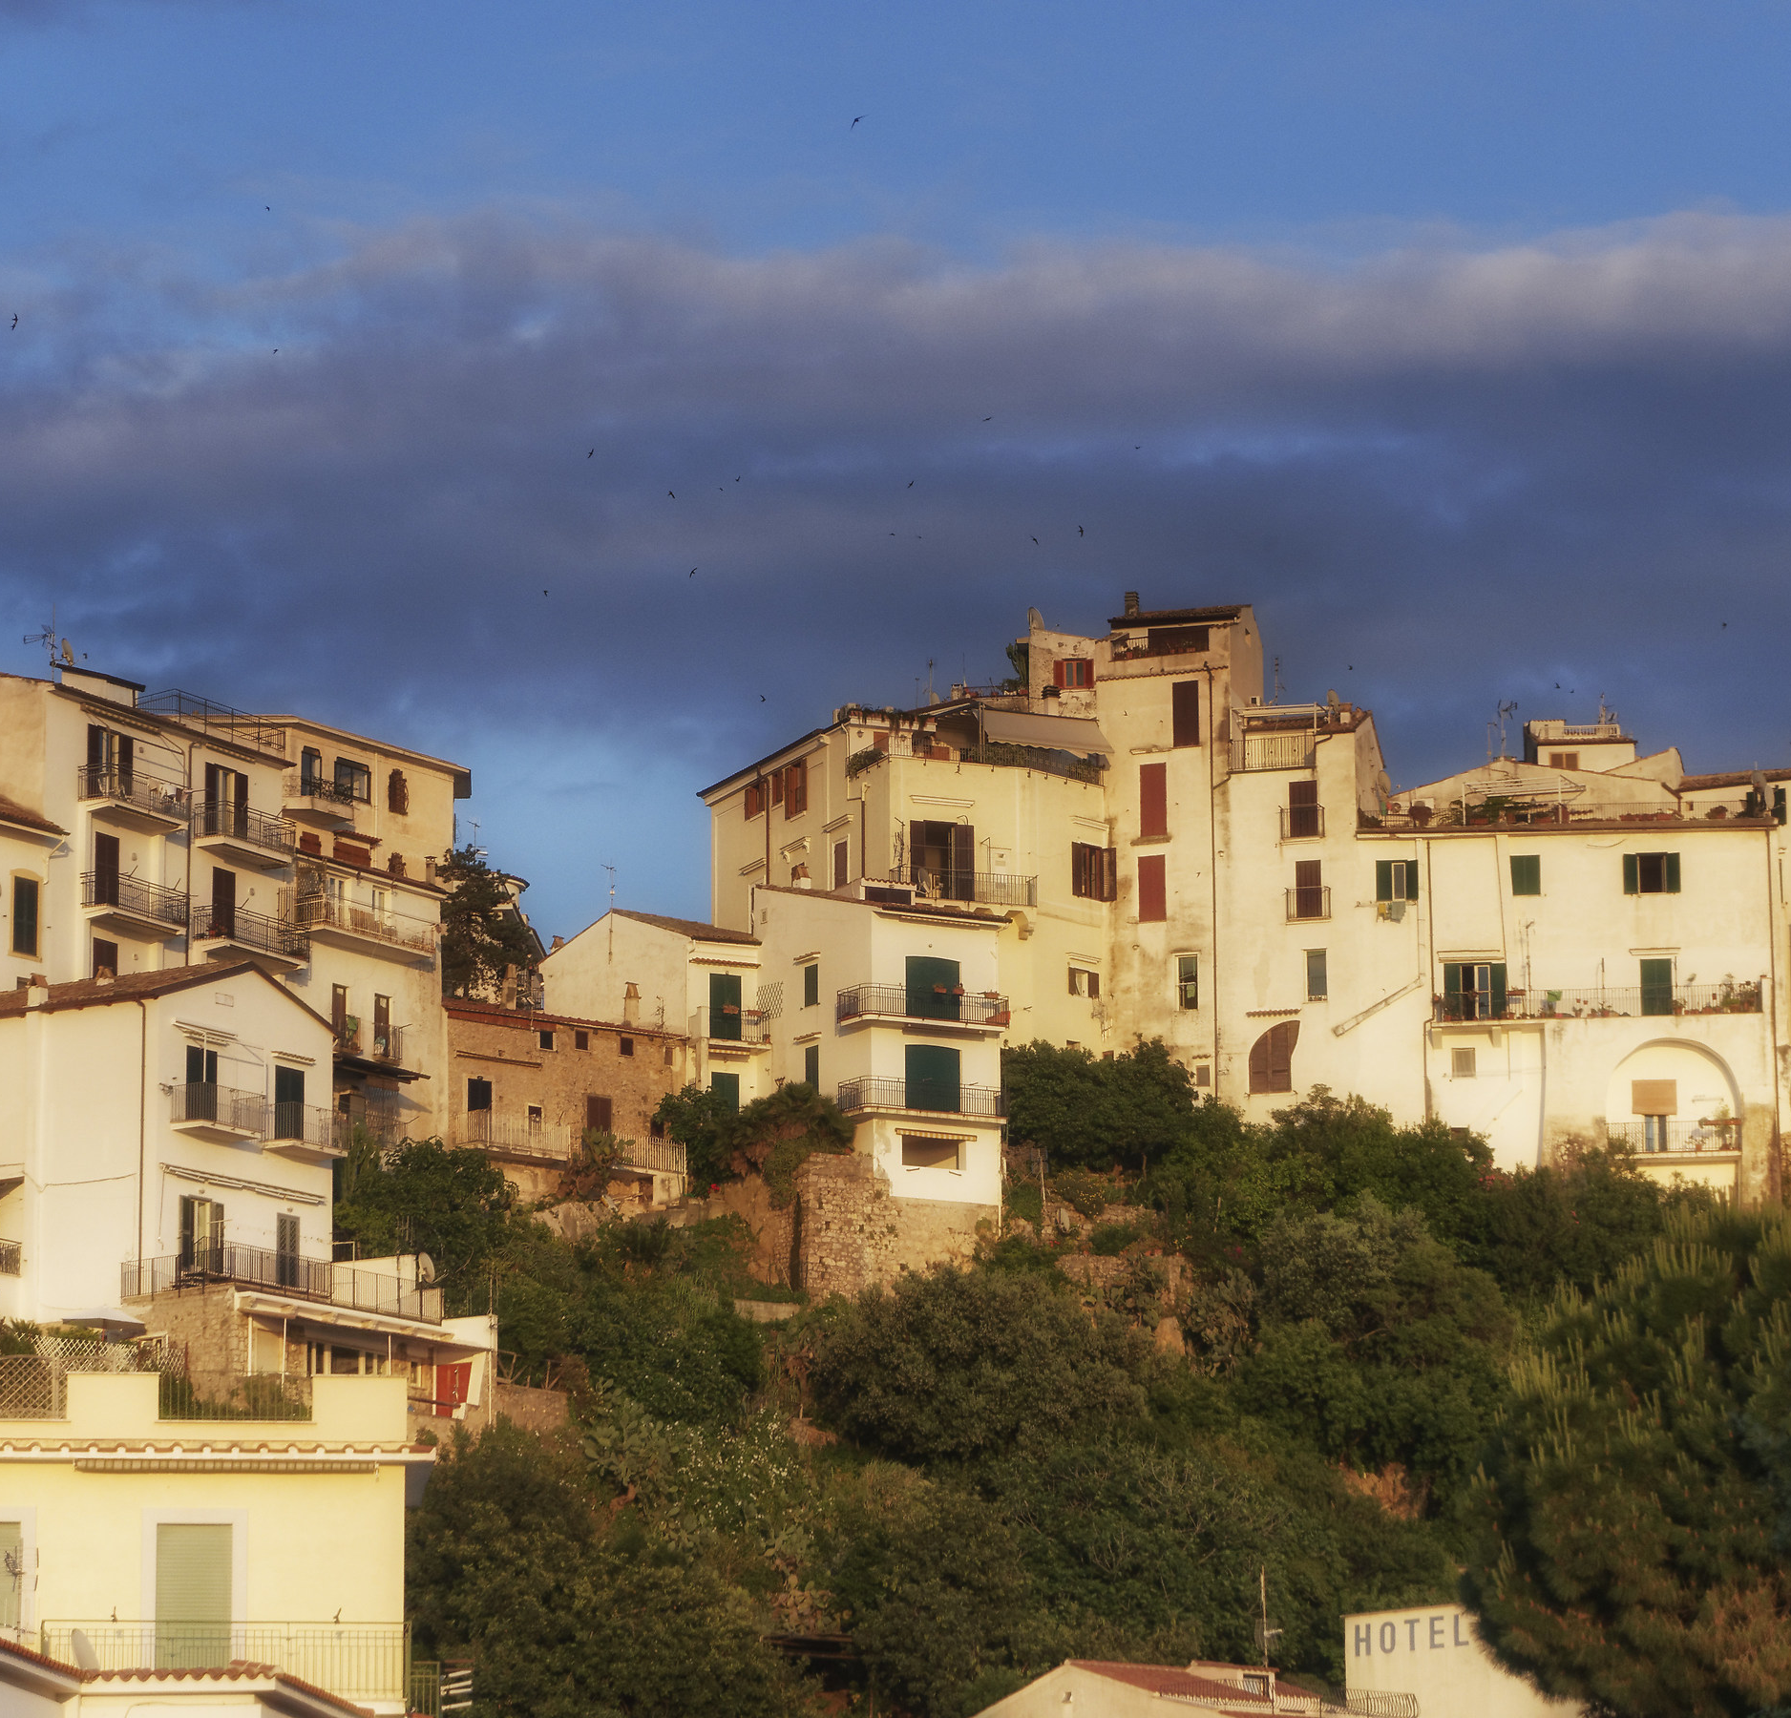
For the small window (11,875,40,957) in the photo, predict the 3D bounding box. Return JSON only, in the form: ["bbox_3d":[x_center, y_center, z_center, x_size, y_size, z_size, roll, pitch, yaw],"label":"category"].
[{"bbox_3d":[-24.133,1.645,183.292,0.140,2.170,1.150,-8,-14,33],"label":"small window"}]

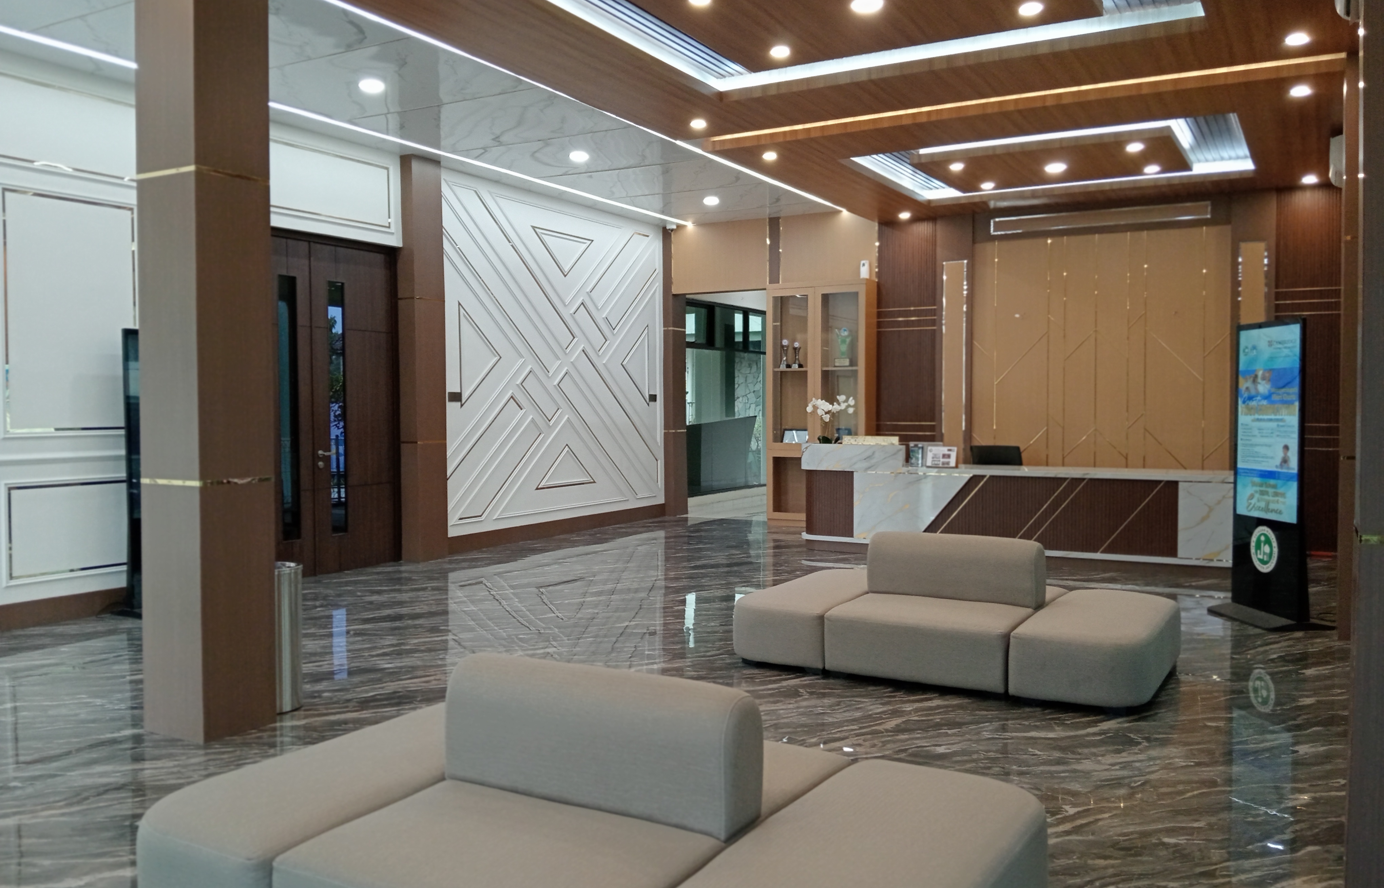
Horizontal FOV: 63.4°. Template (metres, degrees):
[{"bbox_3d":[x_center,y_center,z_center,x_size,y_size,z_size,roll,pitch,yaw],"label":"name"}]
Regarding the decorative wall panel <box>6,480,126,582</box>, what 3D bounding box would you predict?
[{"bbox_3d":[-3.967,0.549,7.258,0.040,0.601,0.881,1,2,30],"label":"decorative wall panel"}]

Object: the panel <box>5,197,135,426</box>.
[{"bbox_3d":[-3.967,-0.822,7.215,0.040,1.502,0.881,1,2,30],"label":"panel"}]

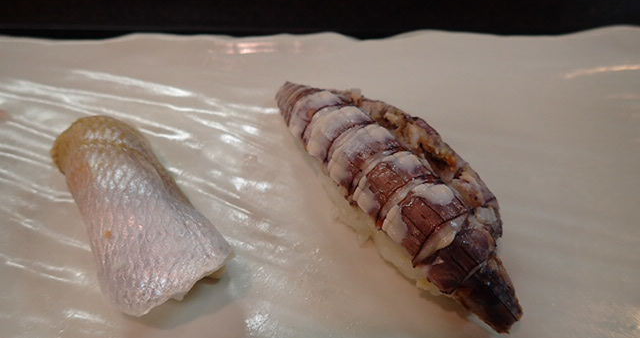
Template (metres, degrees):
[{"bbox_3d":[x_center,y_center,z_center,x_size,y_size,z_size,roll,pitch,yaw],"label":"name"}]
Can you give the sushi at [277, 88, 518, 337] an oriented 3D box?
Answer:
[{"bbox_3d":[0.017,-0.001,0.139,0.033,0.027,0.111,-24,50,-22],"label":"sushi"}]

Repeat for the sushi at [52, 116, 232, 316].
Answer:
[{"bbox_3d":[-0.054,0.010,0.130,0.029,0.024,0.074,-28,51,-25],"label":"sushi"}]

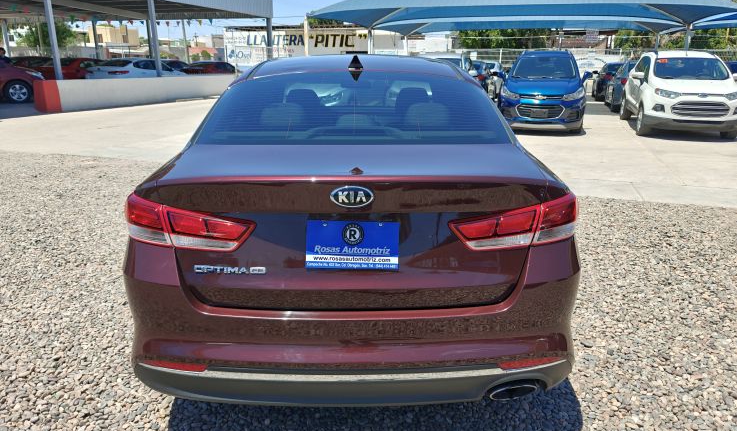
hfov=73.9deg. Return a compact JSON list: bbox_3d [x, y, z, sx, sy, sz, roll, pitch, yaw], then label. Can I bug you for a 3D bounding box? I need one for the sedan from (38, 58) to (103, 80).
[{"bbox_3d":[-12.390,-6.309,22.074,1.780,1.460,4.500,5,18,15],"label":"sedan"}]

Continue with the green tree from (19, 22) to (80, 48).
[{"bbox_3d":[-21.560,-11.790,33.000,4.400,4.500,4.400,0,17,0],"label":"green tree"}]

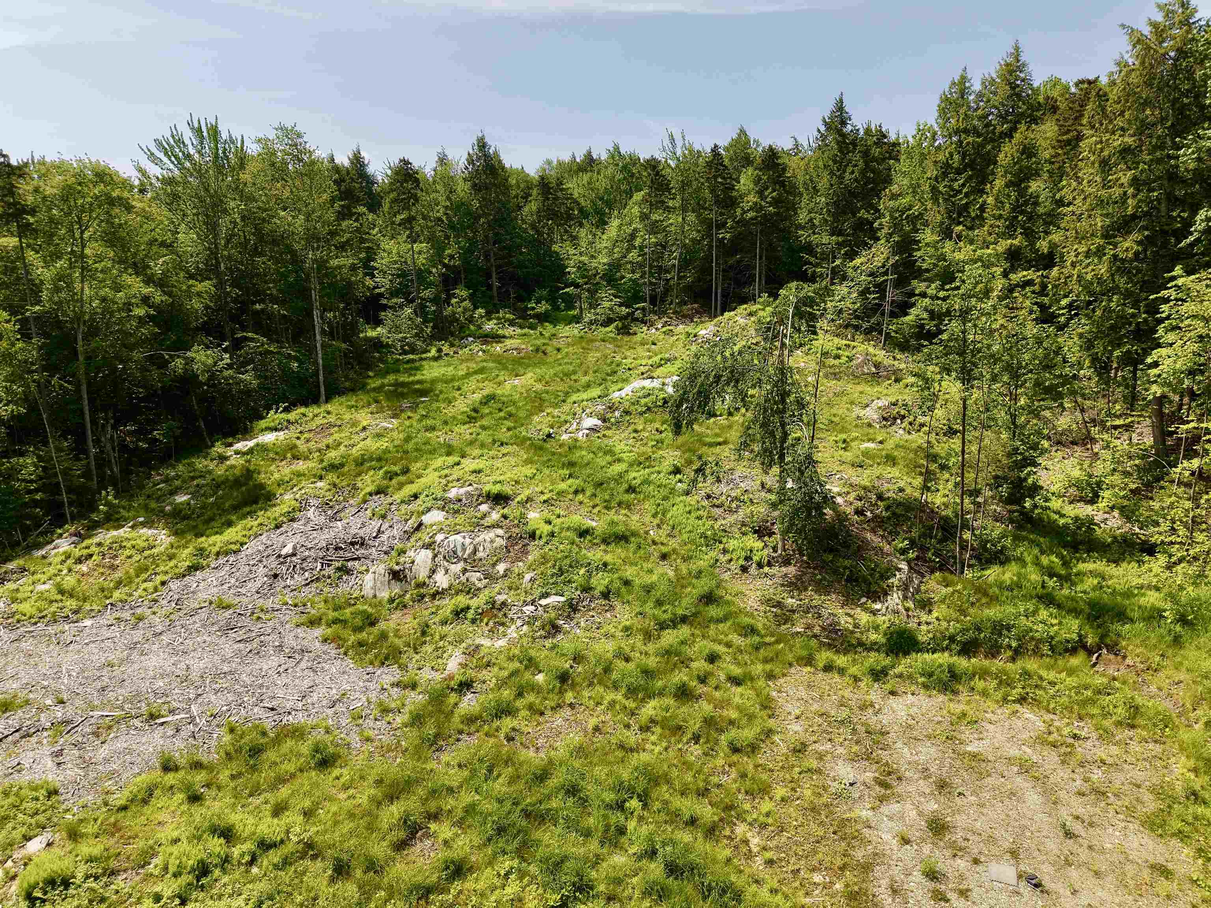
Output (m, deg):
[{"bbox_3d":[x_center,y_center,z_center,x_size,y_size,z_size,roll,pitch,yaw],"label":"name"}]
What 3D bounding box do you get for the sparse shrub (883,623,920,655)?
[{"bbox_3d":[8.646,5.394,24.500,1.098,0.850,1.050,4,11,20],"label":"sparse shrub"}]

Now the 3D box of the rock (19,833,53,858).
[{"bbox_3d":[-10.862,7.464,16.000,0.630,0.260,0.500,-7,12,-36],"label":"rock"}]

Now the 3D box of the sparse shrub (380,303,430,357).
[{"bbox_3d":[-13.294,-8.401,56.000,3.244,3.500,3.100,-2,10,-13],"label":"sparse shrub"}]

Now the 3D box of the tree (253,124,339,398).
[{"bbox_3d":[-16.523,-9.785,45.000,4.300,14.659,4.200,-4,11,-20],"label":"tree"}]

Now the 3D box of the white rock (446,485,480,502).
[{"bbox_3d":[-5.766,1.584,34.000,1.338,0.450,1.000,-2,10,-10],"label":"white rock"}]

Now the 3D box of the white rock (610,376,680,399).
[{"bbox_3d":[2.285,-3.880,49.000,3.963,1.050,2.400,0,10,3],"label":"white rock"}]

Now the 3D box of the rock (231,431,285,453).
[{"bbox_3d":[-16.967,-0.616,41.000,2.509,0.750,1.600,-4,11,-22],"label":"rock"}]

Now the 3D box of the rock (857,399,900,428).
[{"bbox_3d":[14.183,-2.127,43.500,2.187,1.250,1.800,3,11,18],"label":"rock"}]

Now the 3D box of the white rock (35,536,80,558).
[{"bbox_3d":[-20.858,3.519,32.000,1.679,0.500,1.200,-7,12,-33],"label":"white rock"}]

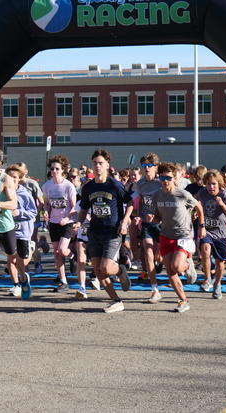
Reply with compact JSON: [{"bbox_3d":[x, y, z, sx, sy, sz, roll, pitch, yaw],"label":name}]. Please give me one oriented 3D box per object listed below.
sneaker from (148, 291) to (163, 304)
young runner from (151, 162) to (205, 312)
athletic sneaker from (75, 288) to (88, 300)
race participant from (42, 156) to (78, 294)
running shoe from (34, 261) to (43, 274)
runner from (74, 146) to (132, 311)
[{"bbox_3d":[0.478,1.019,16.105,0.100,0.125,0.280,1,13,27],"label":"sneaker"},{"bbox_3d":[0.670,0.314,15.088,0.560,1.573,0.780,0,1,16],"label":"young runner"},{"bbox_3d":[-0.371,1.009,16.686,0.095,0.115,0.260,0,-4,22],"label":"athletic sneaker"},{"bbox_3d":[-0.668,0.198,17.842,0.460,1.706,0.720,0,1,22],"label":"race participant"},{"bbox_3d":[-1.095,0.908,21.116,0.100,0.120,0.270,0,21,12],"label":"running shoe"},{"bbox_3d":[-0.100,0.243,15.087,0.580,1.715,0.820,0,1,18],"label":"runner"}]

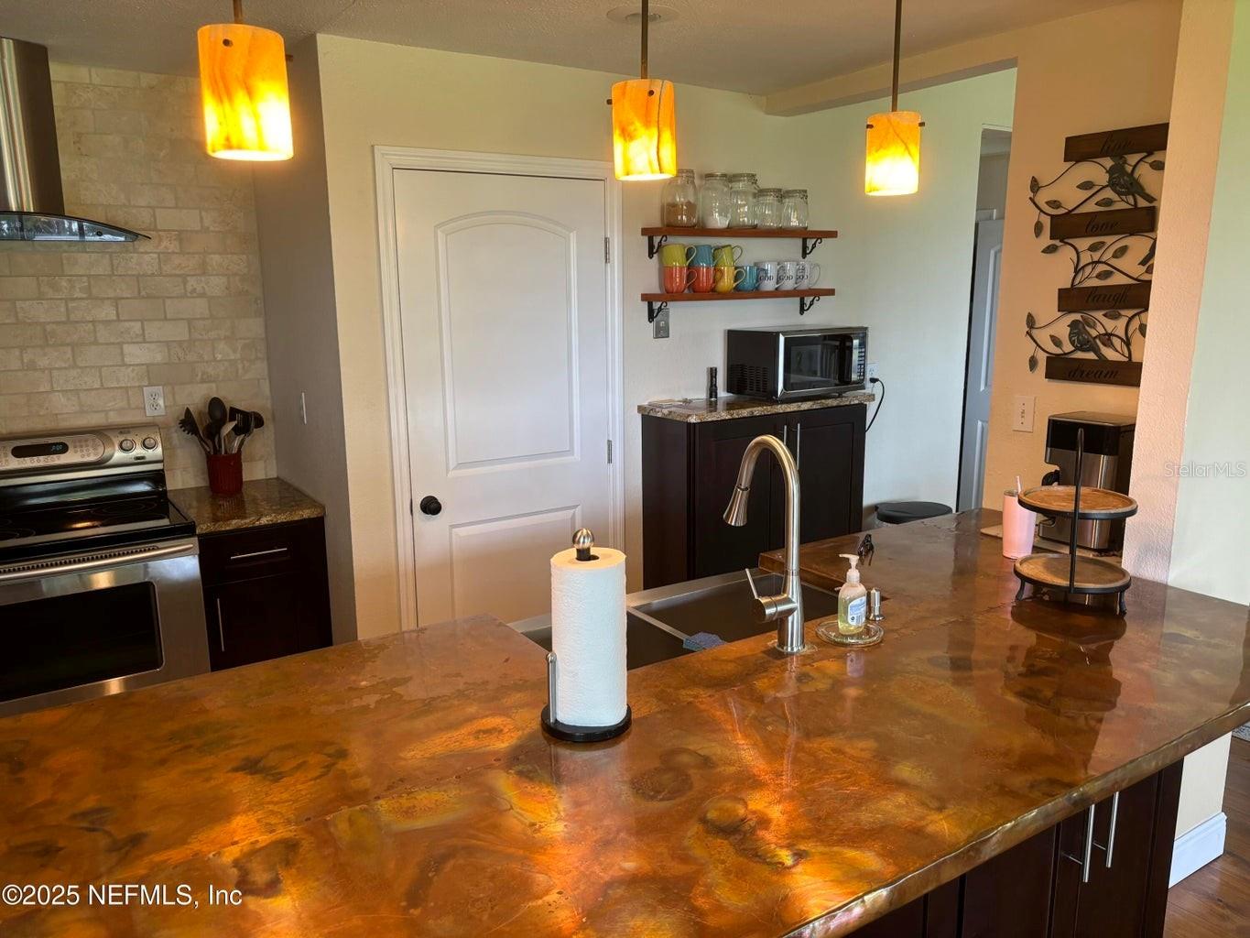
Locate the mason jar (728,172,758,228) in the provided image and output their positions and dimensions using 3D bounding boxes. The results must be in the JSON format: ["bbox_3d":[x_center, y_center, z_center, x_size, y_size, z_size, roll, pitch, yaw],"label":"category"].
[{"bbox_3d":[0.464,-1.050,3.698,0.117,0.214,0.117,0,12,0],"label":"mason jar"}]

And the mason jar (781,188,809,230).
[{"bbox_3d":[0.699,-1.062,3.877,0.108,0.162,0.108,0,12,0],"label":"mason jar"}]

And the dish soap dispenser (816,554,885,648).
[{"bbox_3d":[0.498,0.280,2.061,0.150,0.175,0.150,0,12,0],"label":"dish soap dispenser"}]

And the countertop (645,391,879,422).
[{"bbox_3d":[0.552,-0.266,3.811,0.968,0.030,0.335,-8,14,-32],"label":"countertop"}]

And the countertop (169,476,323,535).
[{"bbox_3d":[-1.411,0.128,3.472,0.418,0.040,0.650,-8,14,-33],"label":"countertop"}]

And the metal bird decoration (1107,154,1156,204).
[{"bbox_3d":[1.411,-0.809,2.618,0.040,0.135,0.150,-8,14,-33],"label":"metal bird decoration"}]

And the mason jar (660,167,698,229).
[{"bbox_3d":[0.206,-1.014,3.543,0.136,0.208,0.136,0,12,0],"label":"mason jar"}]

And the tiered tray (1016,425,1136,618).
[{"bbox_3d":[1.075,0.112,2.235,0.262,0.420,0.262,-8,14,-32],"label":"tiered tray"}]

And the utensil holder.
[{"bbox_3d":[-1.490,0.017,3.495,0.113,0.145,0.113,-8,14,-32],"label":"utensil holder"}]

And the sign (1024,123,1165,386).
[{"bbox_3d":[1.373,-0.609,2.748,0.035,0.716,0.463,-8,14,-32],"label":"sign"}]

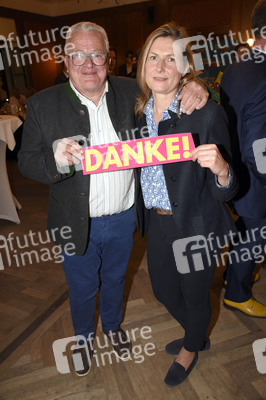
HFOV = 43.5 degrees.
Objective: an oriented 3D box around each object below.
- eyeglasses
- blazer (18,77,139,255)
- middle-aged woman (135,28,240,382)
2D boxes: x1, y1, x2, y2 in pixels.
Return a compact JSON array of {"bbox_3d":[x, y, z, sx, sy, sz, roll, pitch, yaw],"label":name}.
[{"bbox_3d":[-0.174,-0.552,1.318,0.145,0.050,0.145,-4,20,-7],"label":"eyeglasses"},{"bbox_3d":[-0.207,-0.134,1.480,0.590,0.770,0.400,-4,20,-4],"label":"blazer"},{"bbox_3d":[0.236,0.119,1.569,0.500,1.710,0.440,5,21,21],"label":"middle-aged woman"}]

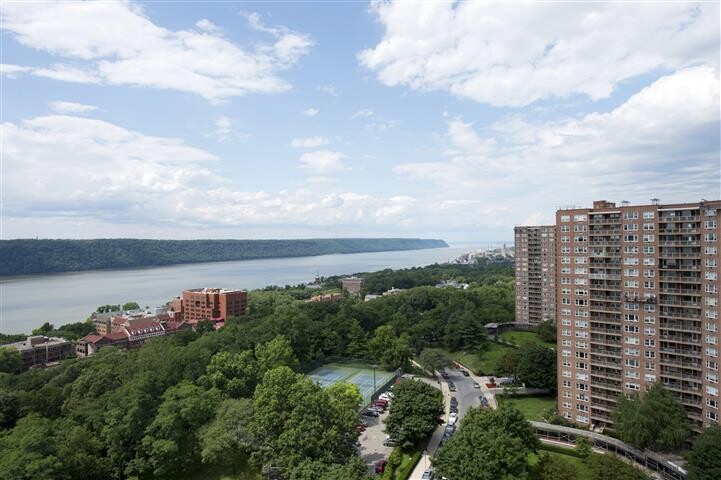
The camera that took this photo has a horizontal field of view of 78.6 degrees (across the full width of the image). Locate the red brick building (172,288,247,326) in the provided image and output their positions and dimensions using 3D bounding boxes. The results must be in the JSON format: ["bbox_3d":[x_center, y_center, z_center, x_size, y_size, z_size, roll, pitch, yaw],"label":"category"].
[{"bbox_3d":[-127.400,57.300,383.000,52.000,26.000,28.000,0,-1,24],"label":"red brick building"}]

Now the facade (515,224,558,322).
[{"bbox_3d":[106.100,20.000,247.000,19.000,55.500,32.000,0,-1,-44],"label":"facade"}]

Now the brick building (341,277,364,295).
[{"bbox_3d":[-8.200,63.400,592.000,25.000,22.000,23.000,0,-1,14],"label":"brick building"}]

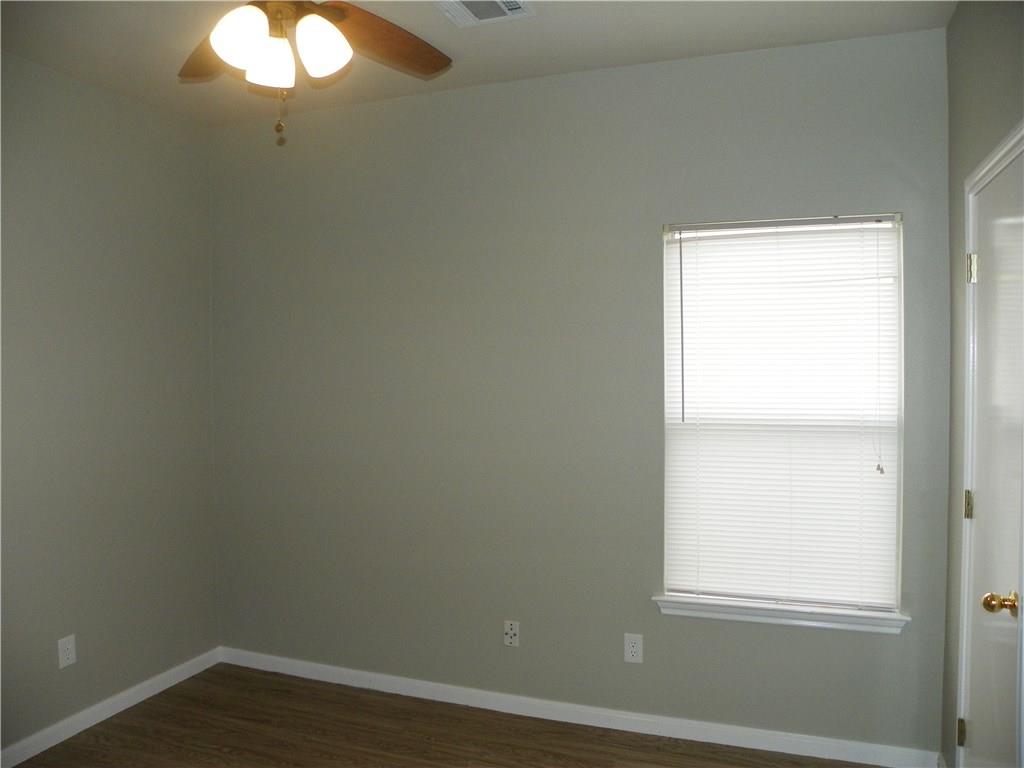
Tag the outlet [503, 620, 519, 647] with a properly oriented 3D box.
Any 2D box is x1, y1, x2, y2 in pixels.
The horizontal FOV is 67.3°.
[{"bbox_3d":[-0.002,1.089,3.353,0.070,0.112,0.010,0,1,20],"label":"outlet"}]

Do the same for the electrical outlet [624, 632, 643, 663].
[{"bbox_3d":[0.501,1.089,3.166,0.075,0.118,0.010,0,1,20],"label":"electrical outlet"}]

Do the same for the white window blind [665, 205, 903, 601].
[{"bbox_3d":[1.044,0.114,2.970,0.880,1.480,0.045,0,1,20],"label":"white window blind"}]

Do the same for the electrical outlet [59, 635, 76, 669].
[{"bbox_3d":[-1.797,1.082,3.109,0.010,0.118,0.074,0,1,20],"label":"electrical outlet"}]

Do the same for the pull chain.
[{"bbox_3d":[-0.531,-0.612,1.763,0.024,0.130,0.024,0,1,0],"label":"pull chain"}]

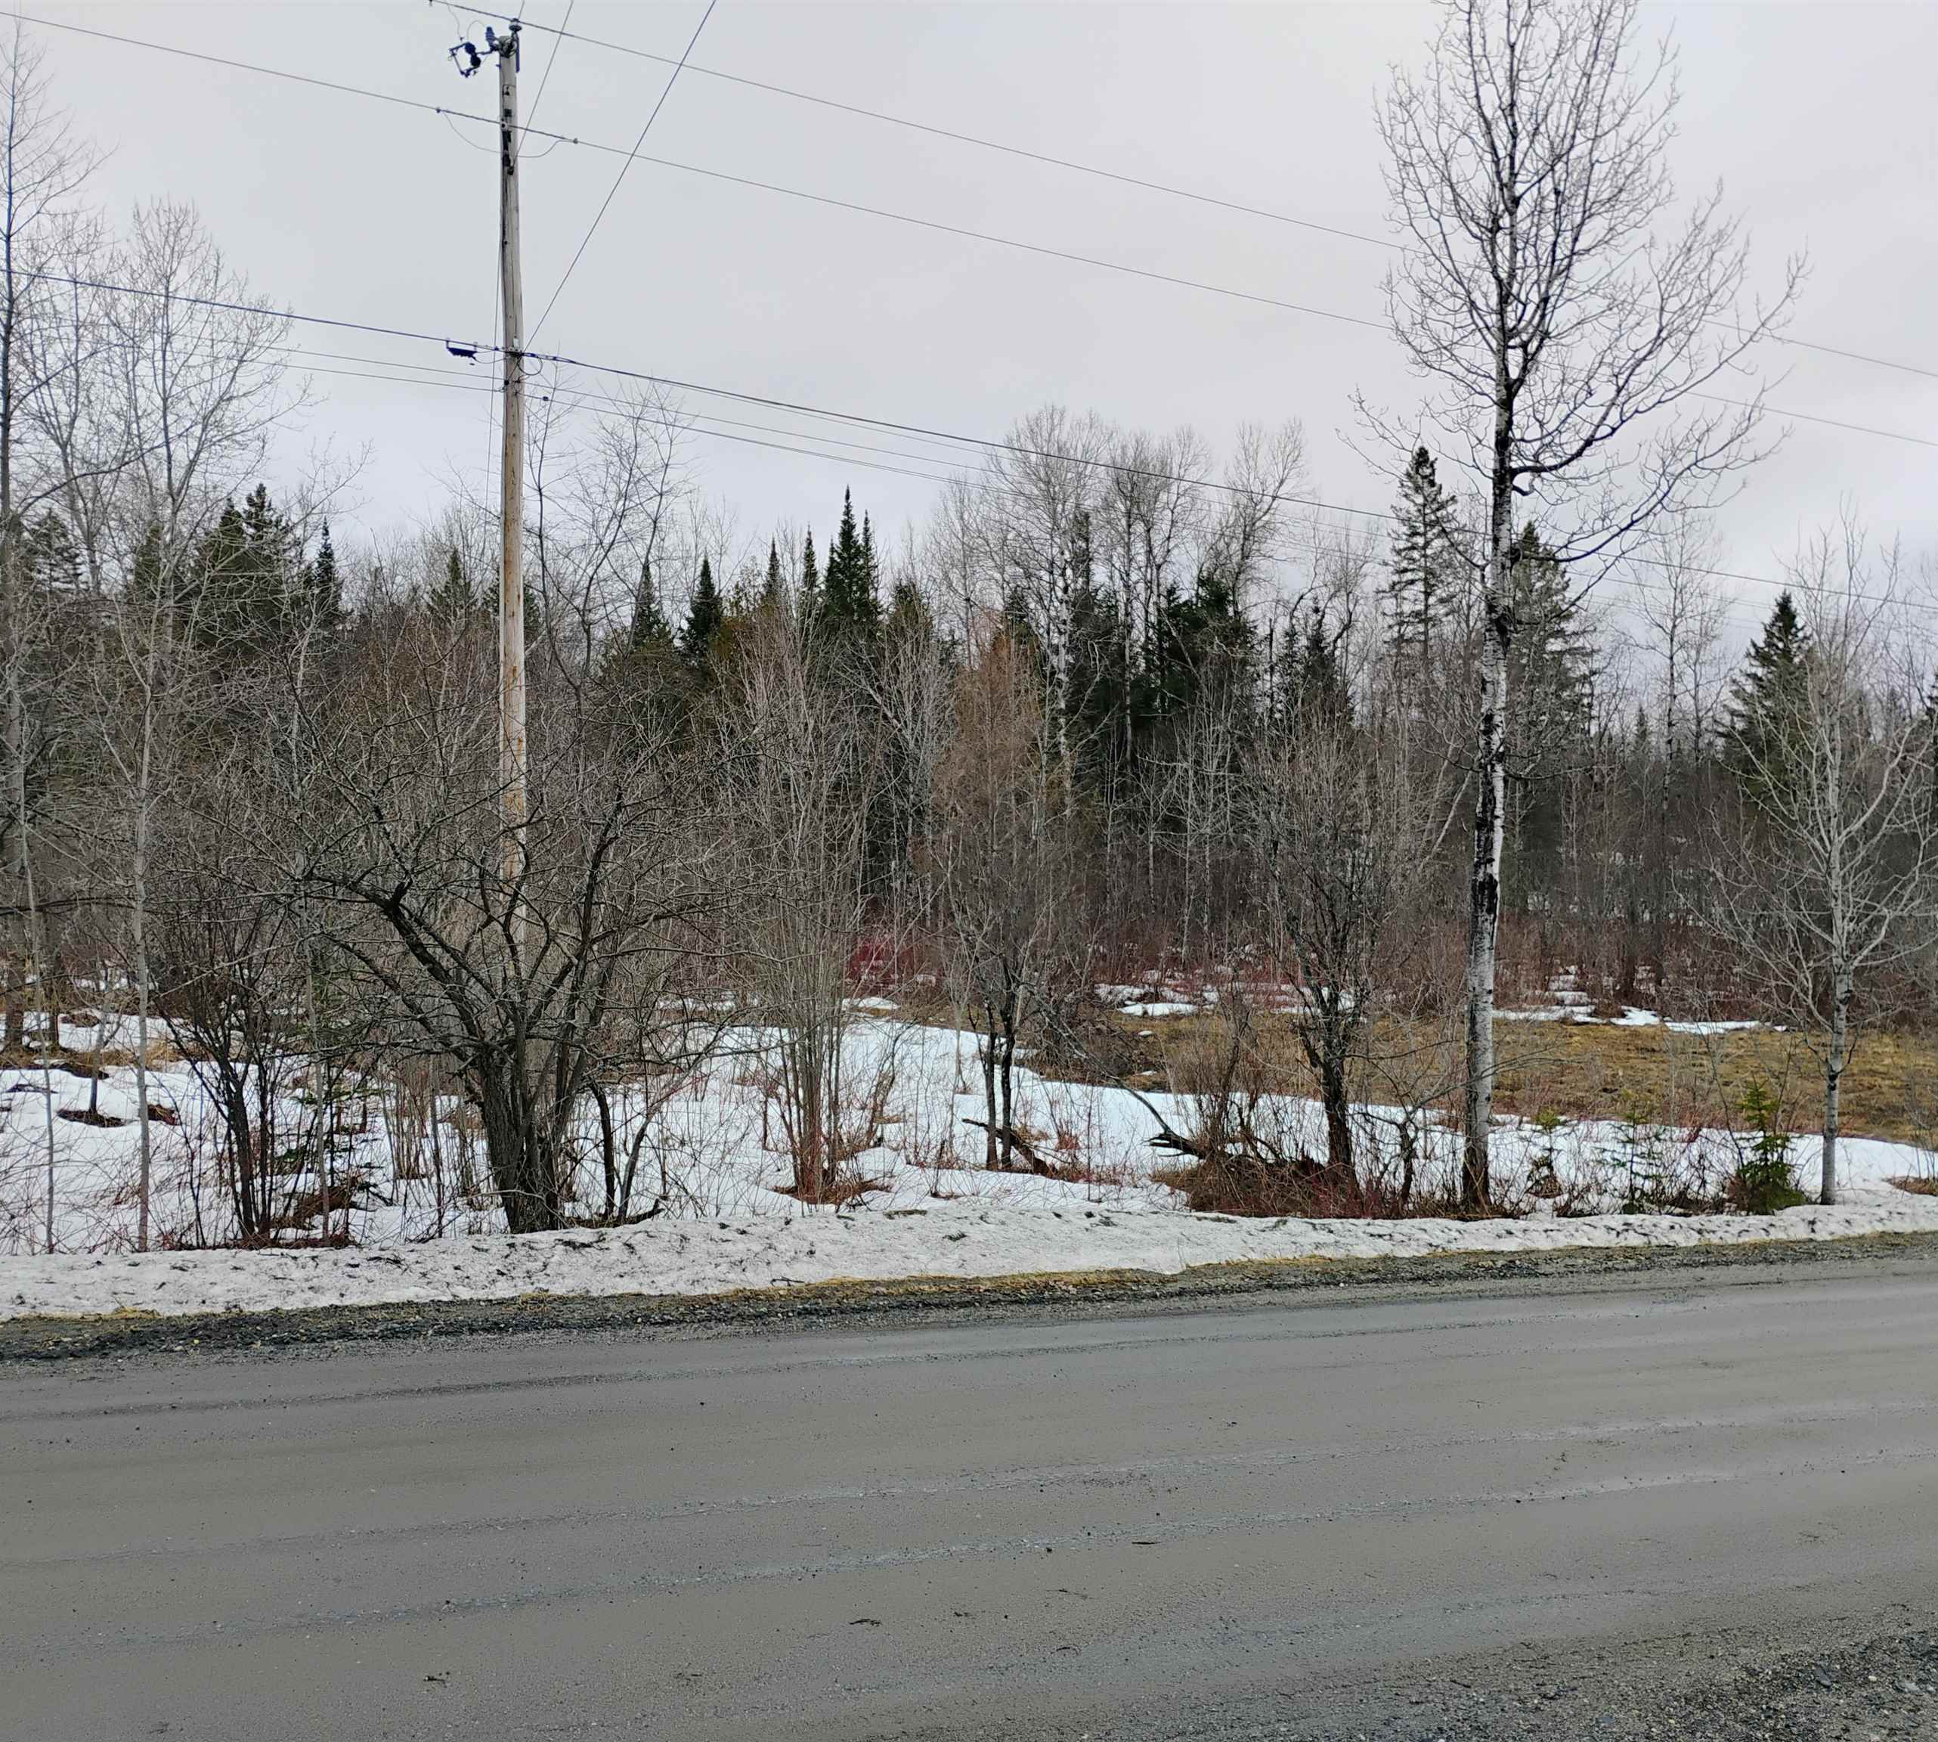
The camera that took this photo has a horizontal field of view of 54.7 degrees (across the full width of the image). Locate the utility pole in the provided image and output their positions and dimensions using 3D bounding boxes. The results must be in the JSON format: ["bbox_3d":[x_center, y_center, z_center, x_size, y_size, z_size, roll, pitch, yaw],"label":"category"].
[{"bbox_3d":[-4.819,-3.189,19.000,0.700,10.800,0.400,0,-1,-12],"label":"utility pole"}]

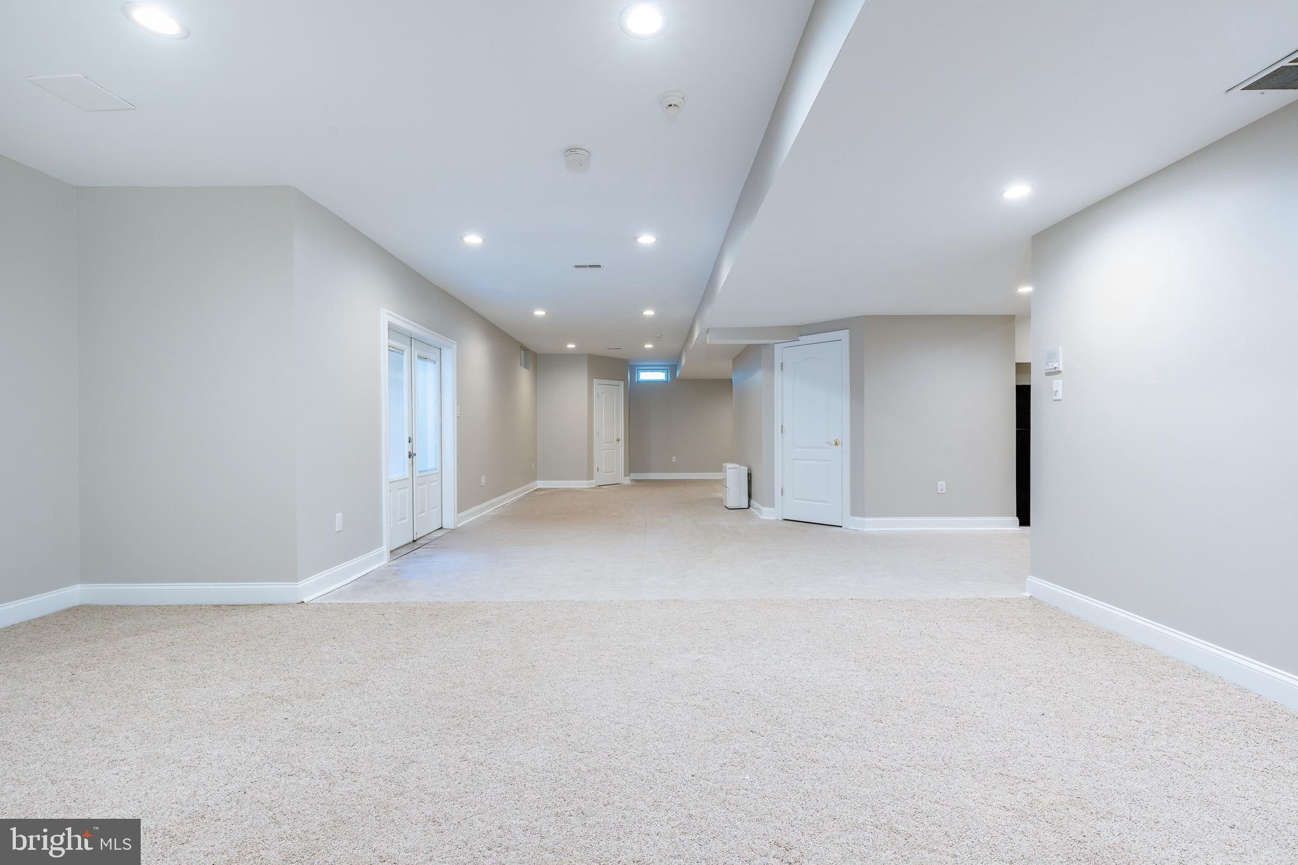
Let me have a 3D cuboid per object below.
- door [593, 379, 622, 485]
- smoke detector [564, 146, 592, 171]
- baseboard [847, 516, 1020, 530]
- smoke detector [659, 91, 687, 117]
[{"bbox_3d":[-0.790,0.020,11.500,0.730,2.080,0.050,0,0,-45],"label":"door"},{"bbox_3d":[-0.383,-1.473,3.114,0.142,0.052,0.142,0,0,0],"label":"smoke detector"},{"bbox_3d":[3.140,0.993,6.285,1.780,0.134,0.020,0,0,0],"label":"baseboard"},{"bbox_3d":[0.110,-1.472,2.595,0.125,0.055,0.125,0,0,0],"label":"smoke detector"}]

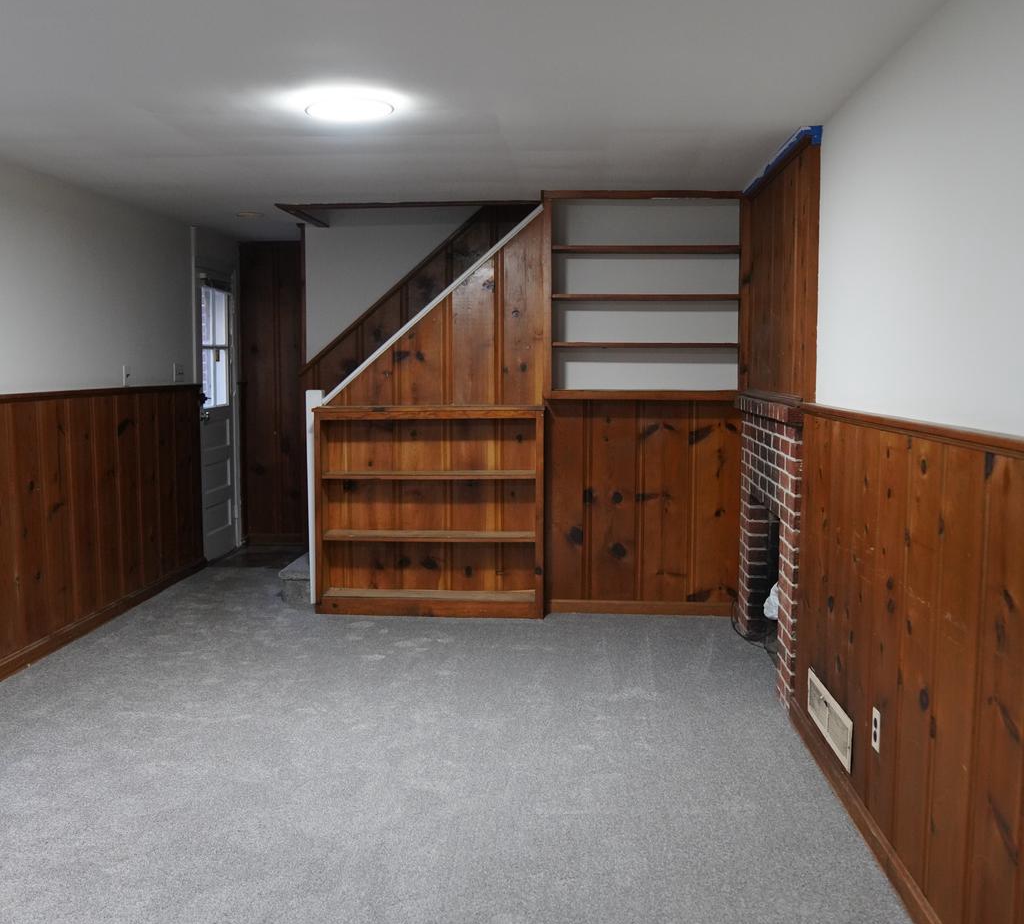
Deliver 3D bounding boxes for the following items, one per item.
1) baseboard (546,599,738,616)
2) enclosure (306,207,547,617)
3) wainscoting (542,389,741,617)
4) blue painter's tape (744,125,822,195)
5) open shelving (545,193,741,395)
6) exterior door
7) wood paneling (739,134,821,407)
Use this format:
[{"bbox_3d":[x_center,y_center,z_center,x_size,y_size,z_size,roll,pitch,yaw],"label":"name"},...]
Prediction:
[{"bbox_3d":[0.682,0.780,5.942,0.969,0.078,0.023,0,5,3],"label":"baseboard"},{"bbox_3d":[-0.474,-0.264,5.953,1.305,2.153,0.290,0,5,3],"label":"enclosure"},{"bbox_3d":[0.680,0.242,5.913,1.002,1.154,0.047,0,5,3],"label":"wainscoting"},{"bbox_3d":[1.143,-1.269,4.816,0.061,0.065,1.566,0,5,3],"label":"blue painter's tape"},{"bbox_3d":[0.666,-0.852,5.723,0.996,1.054,0.229,0,5,3],"label":"open shelving"},{"bbox_3d":[-2.035,-0.319,7.660,0.047,1.924,0.749,0,5,3],"label":"exterior door"},{"bbox_3d":[1.142,-0.776,4.854,0.047,0.986,1.552,0,5,3],"label":"wood paneling"}]

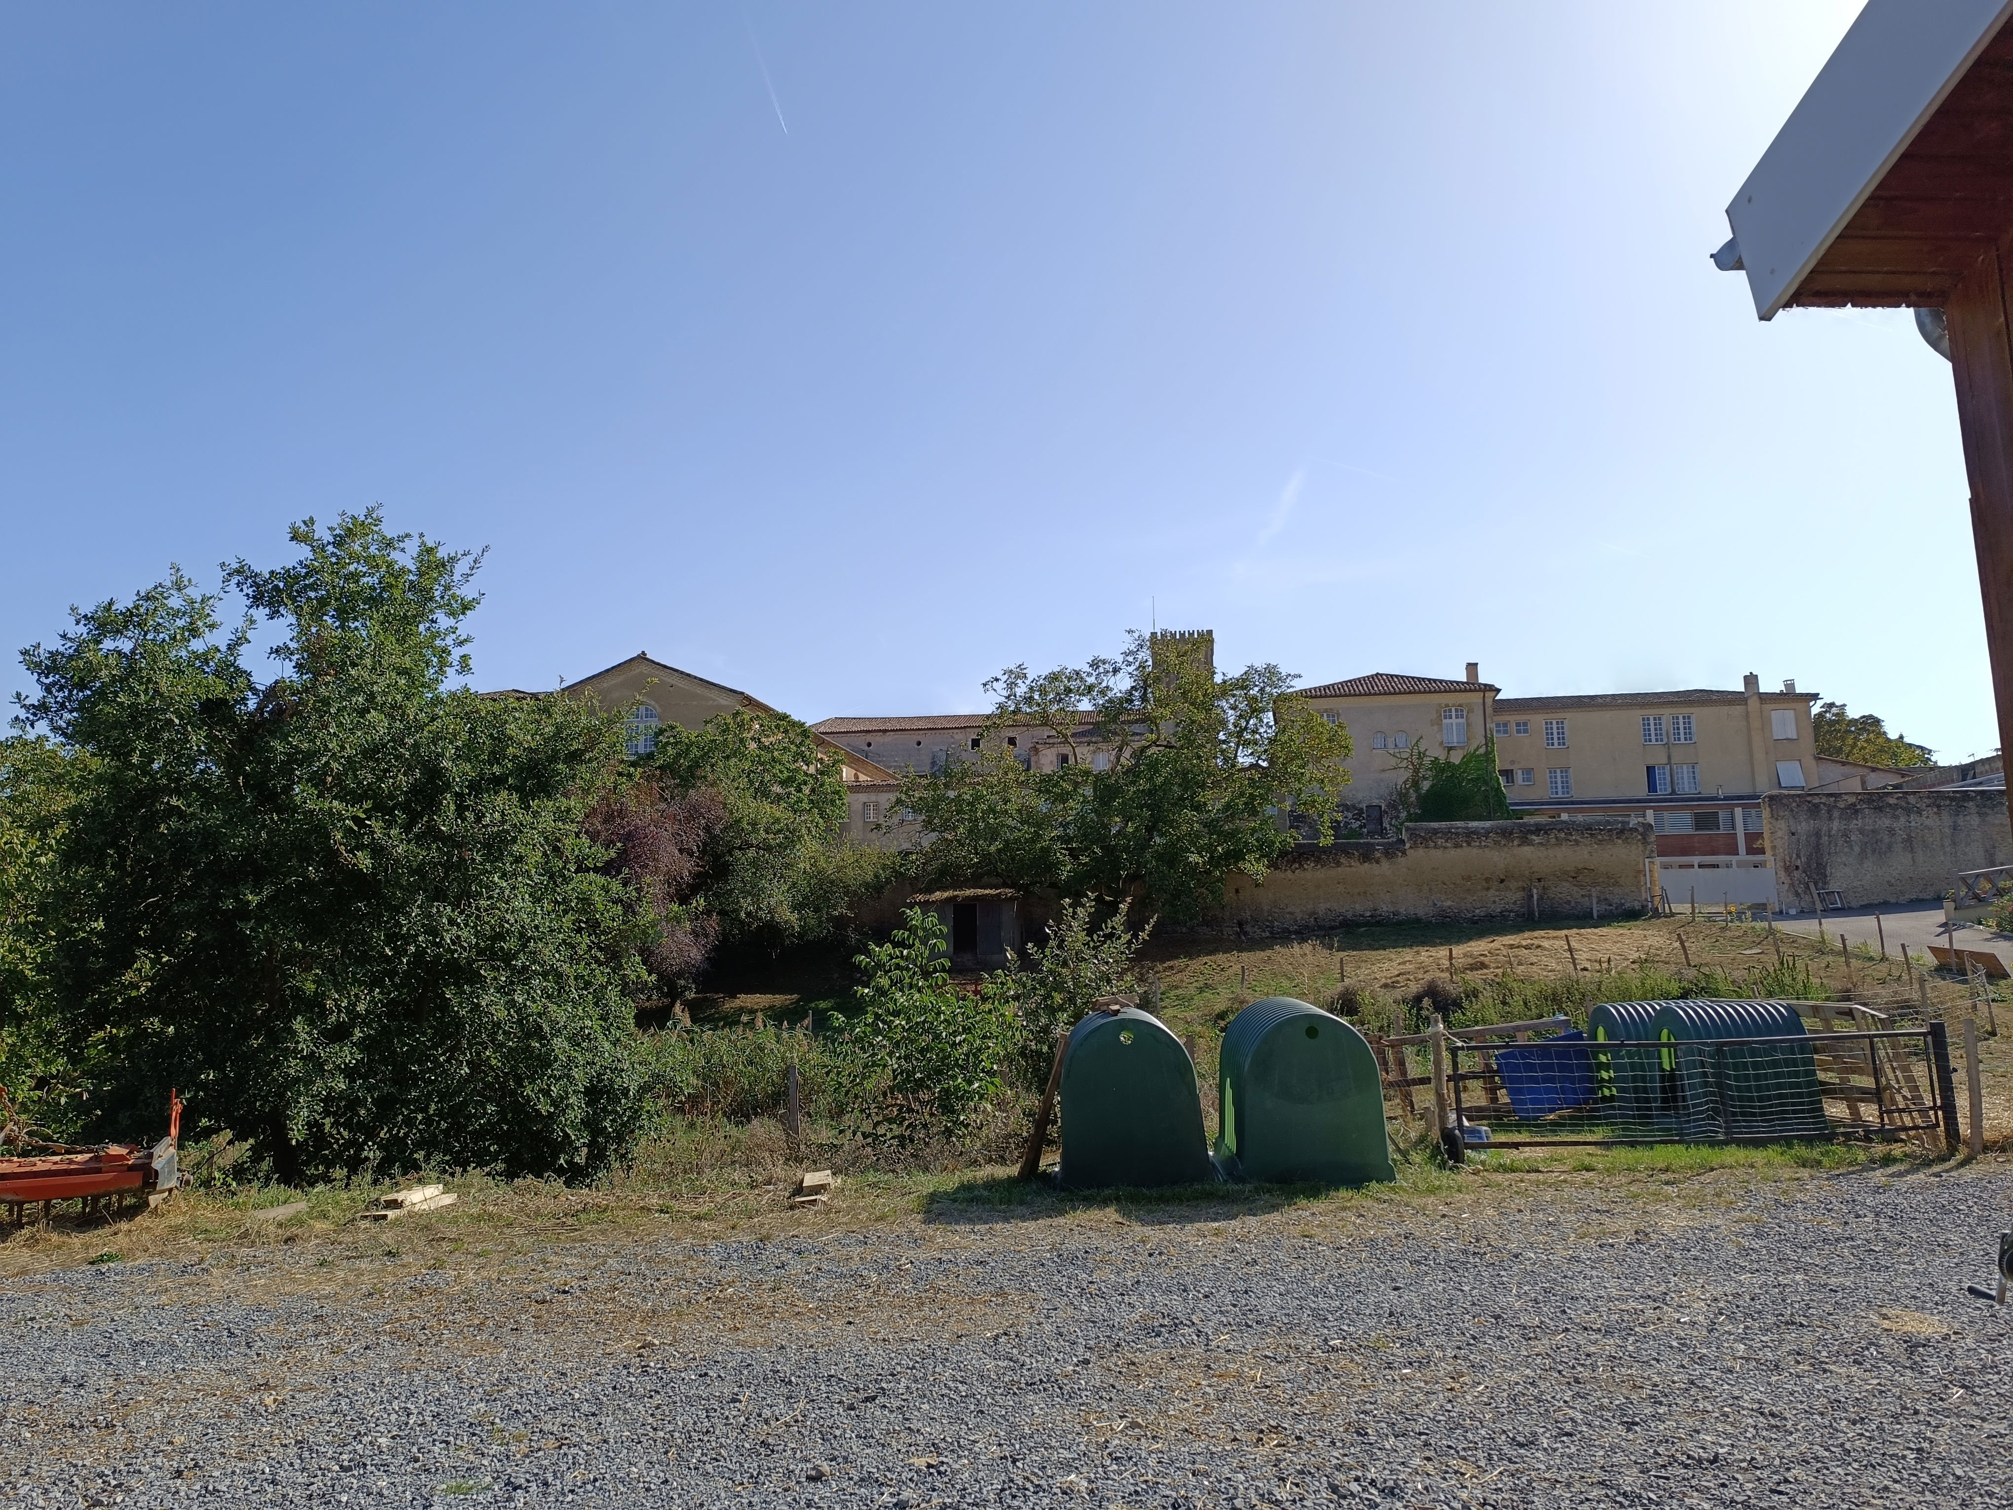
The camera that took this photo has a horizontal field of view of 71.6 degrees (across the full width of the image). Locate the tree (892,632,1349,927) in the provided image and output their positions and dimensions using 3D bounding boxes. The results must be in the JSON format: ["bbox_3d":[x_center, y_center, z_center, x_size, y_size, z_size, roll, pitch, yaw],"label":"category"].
[{"bbox_3d":[4.040,1.108,48.923,15.507,11.189,13.500,-1,-10,5],"label":"tree"}]

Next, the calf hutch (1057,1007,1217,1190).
[{"bbox_3d":[1.055,2.911,12.101,1.220,1.370,1.400,-1,-10,2],"label":"calf hutch"}]

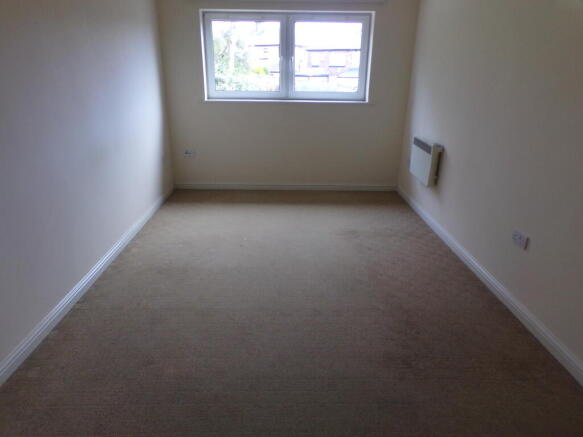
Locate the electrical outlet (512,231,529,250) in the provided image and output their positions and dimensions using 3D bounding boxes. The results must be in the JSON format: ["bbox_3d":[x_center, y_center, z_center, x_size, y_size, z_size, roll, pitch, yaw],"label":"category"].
[{"bbox_3d":[1.397,0.128,2.463,0.014,0.088,0.148,0,20,-1],"label":"electrical outlet"}]

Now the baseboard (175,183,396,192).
[{"bbox_3d":[-0.053,-0.391,5.040,2.790,0.092,0.018,0,20,-1],"label":"baseboard"}]

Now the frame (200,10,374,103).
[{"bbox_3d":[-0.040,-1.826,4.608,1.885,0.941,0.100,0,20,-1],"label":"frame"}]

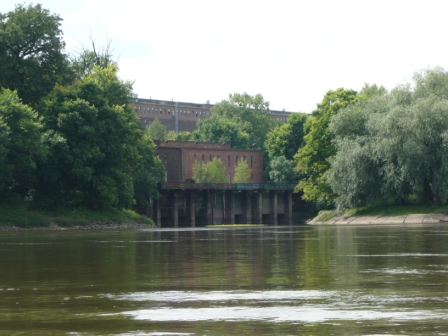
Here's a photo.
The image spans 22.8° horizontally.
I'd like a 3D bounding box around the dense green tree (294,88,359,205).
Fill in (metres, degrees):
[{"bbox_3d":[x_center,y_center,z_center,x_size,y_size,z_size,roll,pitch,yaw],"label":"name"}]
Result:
[{"bbox_3d":[16.900,-3.070,175.000,11.500,18.800,11.500,0,-2,0],"label":"dense green tree"}]

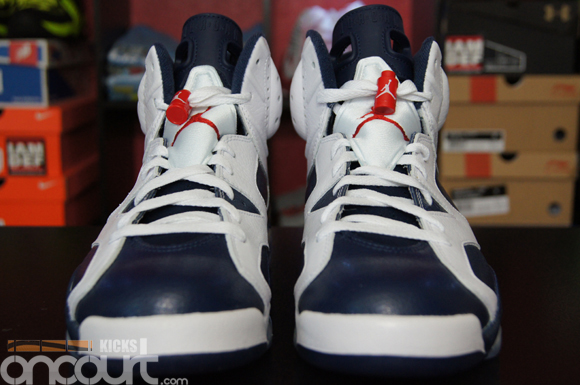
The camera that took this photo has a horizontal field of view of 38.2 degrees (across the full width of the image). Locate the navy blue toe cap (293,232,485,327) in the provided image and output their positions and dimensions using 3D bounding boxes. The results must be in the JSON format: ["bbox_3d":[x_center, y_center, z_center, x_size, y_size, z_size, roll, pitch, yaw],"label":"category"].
[{"bbox_3d":[0.051,0.046,0.418,0.094,0.043,0.084,0,10,0],"label":"navy blue toe cap"}]

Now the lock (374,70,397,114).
[{"bbox_3d":[0.056,-0.059,0.488,0.013,0.026,0.013,5,-16,6],"label":"lock"}]

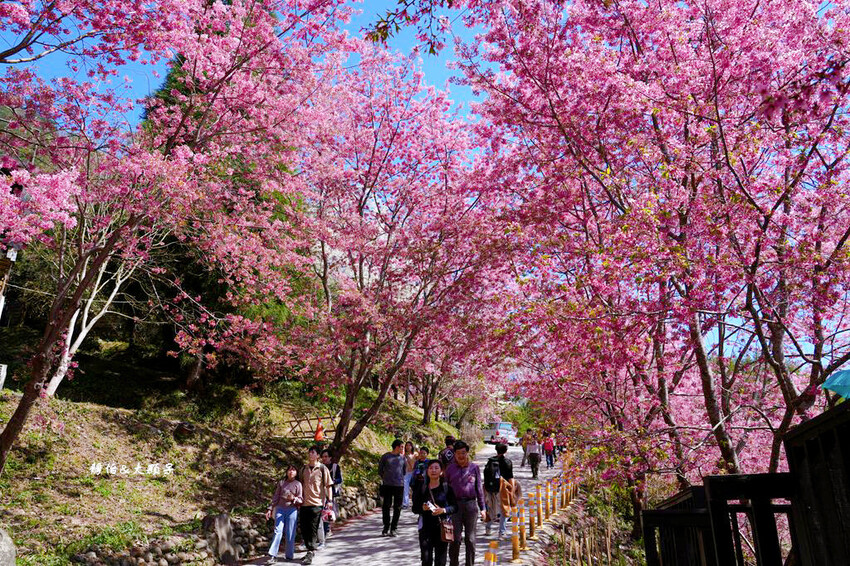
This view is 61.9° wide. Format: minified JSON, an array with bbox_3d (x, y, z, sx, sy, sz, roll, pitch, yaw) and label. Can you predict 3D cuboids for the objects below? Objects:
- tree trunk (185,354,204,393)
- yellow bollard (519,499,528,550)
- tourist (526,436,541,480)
[{"bbox_3d":[-7.488,2.940,23.000,0.500,1.300,0.450,0,-19,0],"label":"tree trunk"},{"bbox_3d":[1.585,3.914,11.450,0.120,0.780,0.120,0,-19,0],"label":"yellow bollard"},{"bbox_3d":[4.145,6.567,26.800,0.500,1.660,0.400,-4,-19,11],"label":"tourist"}]

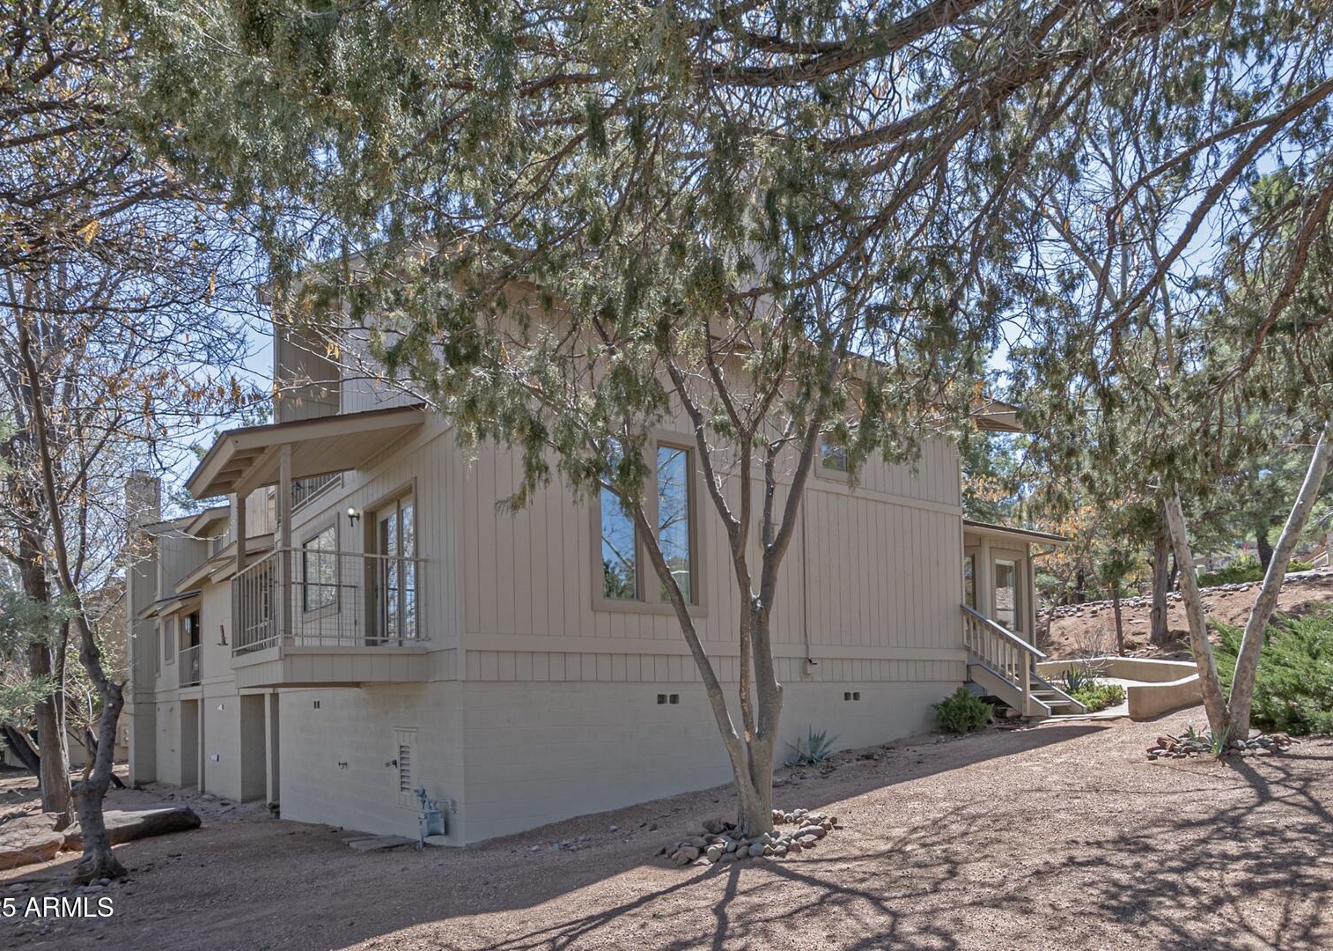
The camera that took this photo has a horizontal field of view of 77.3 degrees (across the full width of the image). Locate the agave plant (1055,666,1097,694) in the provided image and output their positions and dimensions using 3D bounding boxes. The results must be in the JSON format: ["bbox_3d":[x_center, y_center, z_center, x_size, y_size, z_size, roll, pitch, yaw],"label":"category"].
[{"bbox_3d":[7.425,3.715,15.100,0.750,0.550,0.750,-1,-3,0],"label":"agave plant"}]

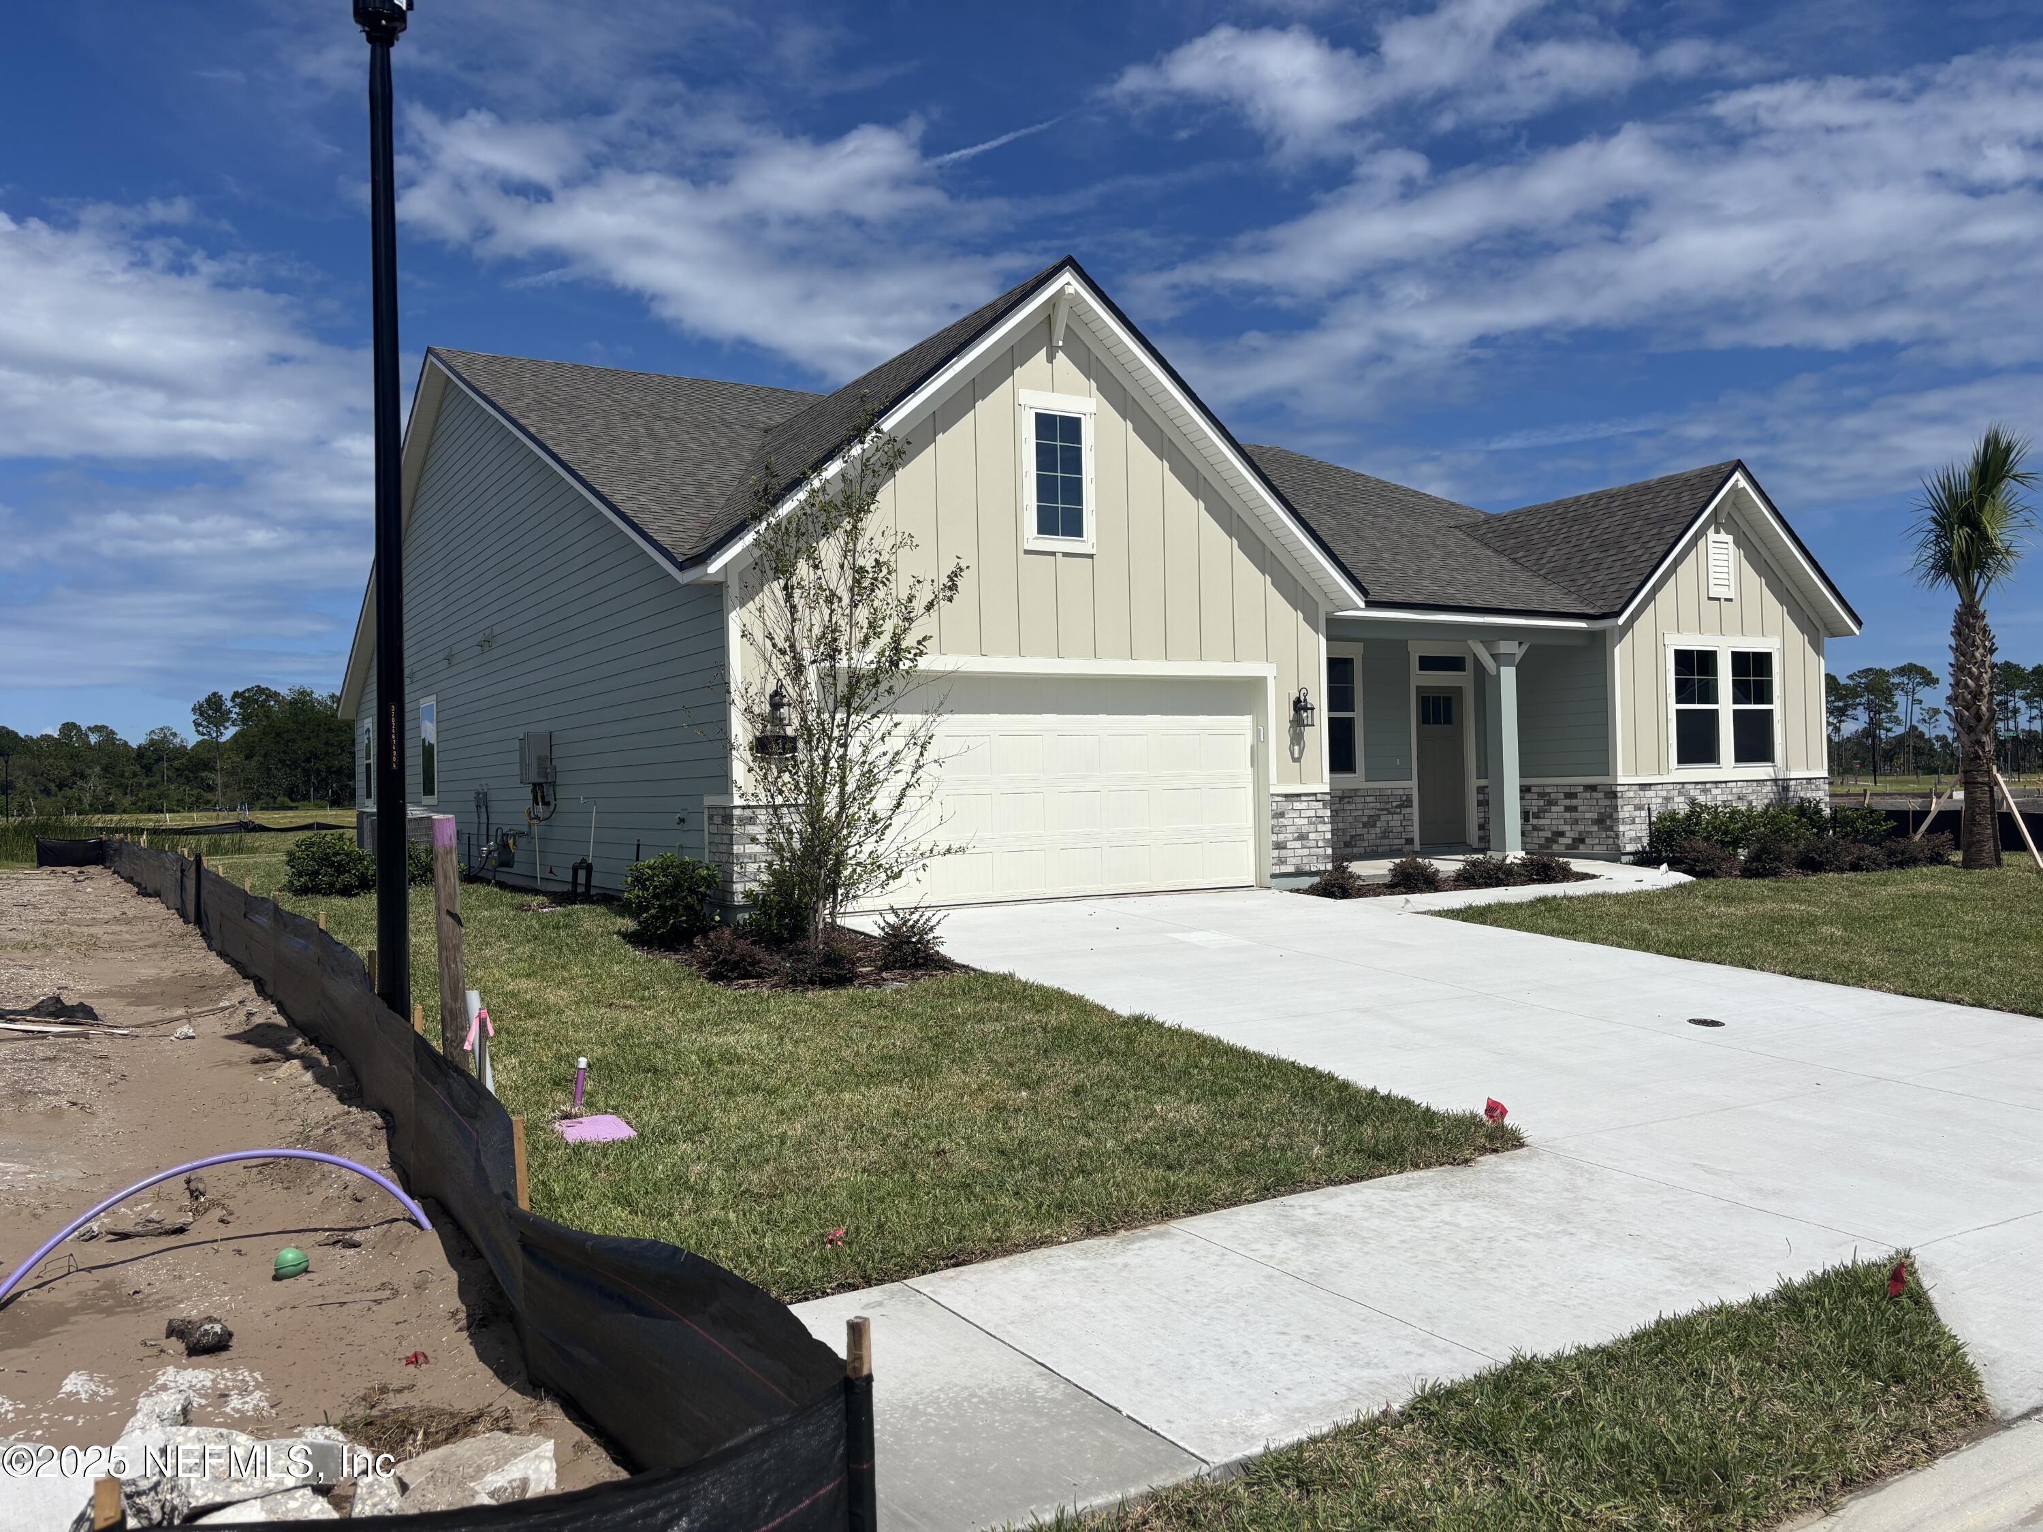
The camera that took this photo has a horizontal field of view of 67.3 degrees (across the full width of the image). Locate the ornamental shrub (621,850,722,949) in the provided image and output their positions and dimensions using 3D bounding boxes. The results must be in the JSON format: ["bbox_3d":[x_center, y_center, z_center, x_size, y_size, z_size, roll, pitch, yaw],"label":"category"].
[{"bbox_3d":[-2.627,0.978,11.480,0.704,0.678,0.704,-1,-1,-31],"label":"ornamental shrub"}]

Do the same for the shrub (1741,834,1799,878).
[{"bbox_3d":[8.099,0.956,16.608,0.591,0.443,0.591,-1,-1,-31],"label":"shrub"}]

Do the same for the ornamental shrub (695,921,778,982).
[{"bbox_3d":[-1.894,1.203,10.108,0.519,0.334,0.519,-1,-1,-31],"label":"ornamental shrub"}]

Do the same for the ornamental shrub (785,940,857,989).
[{"bbox_3d":[-1.318,1.303,10.100,0.483,0.326,0.480,-1,-1,0],"label":"ornamental shrub"}]

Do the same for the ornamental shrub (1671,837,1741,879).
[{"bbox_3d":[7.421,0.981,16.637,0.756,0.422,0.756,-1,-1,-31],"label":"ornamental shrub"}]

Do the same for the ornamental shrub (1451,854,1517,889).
[{"bbox_3d":[4.828,1.095,15.950,0.680,0.348,0.620,-1,-1,-31],"label":"ornamental shrub"}]

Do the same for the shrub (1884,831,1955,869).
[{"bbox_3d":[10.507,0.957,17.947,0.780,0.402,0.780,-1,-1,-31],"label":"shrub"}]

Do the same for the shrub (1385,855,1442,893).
[{"bbox_3d":[3.958,1.088,15.500,0.580,0.387,0.560,-1,-1,-31],"label":"shrub"}]

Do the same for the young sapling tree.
[{"bbox_3d":[-1.252,-0.623,11.200,1.701,4.007,1.600,-1,-1,0],"label":"young sapling tree"}]

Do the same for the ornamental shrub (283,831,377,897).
[{"bbox_3d":[-8.328,1.152,18.568,1.100,0.738,1.000,-1,-1,-31],"label":"ornamental shrub"}]

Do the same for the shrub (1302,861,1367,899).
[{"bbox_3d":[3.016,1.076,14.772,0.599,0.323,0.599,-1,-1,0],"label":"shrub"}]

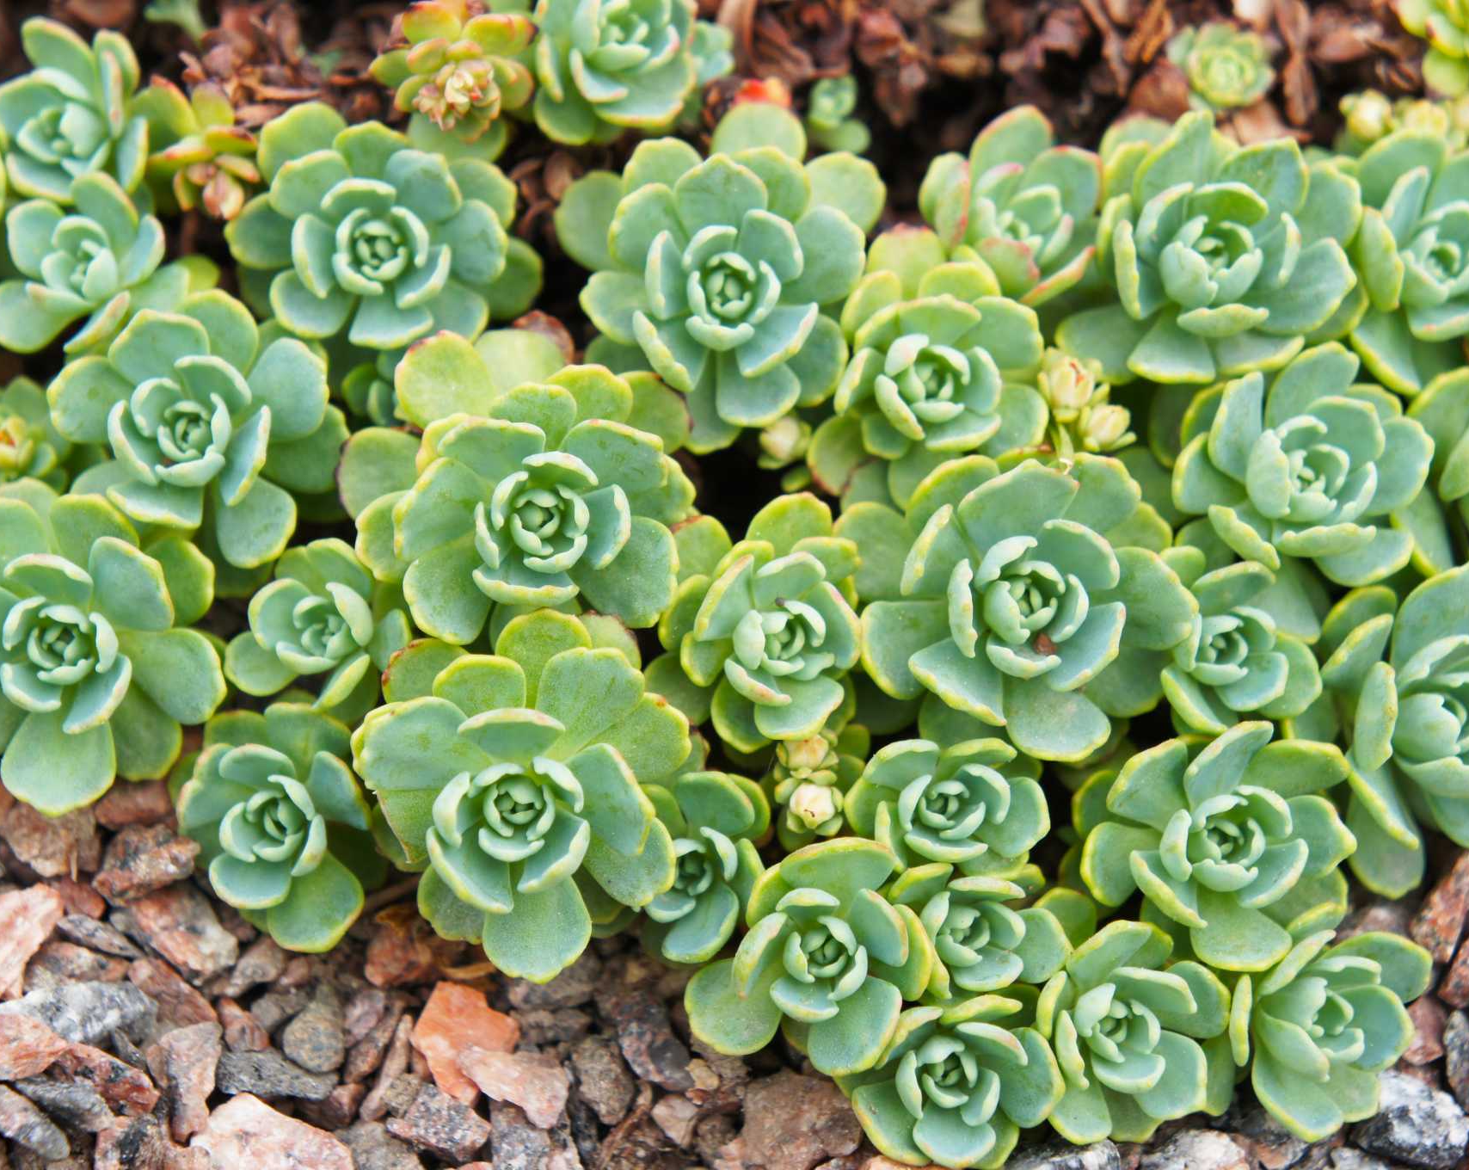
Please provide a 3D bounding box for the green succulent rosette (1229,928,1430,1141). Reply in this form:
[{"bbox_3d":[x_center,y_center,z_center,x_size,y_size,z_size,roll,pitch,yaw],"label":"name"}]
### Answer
[{"bbox_3d":[0.076,0.057,0.512,0.025,0.014,0.025,0,50,0],"label":"green succulent rosette"}]

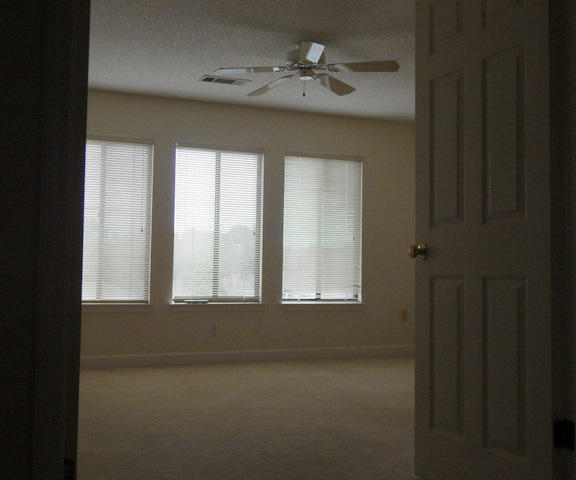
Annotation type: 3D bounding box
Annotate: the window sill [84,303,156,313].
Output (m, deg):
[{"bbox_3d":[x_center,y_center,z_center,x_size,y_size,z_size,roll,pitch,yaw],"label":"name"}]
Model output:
[{"bbox_3d":[-1.657,0.611,6.254,0.939,0.076,0.100,2,-3,-21],"label":"window sill"}]

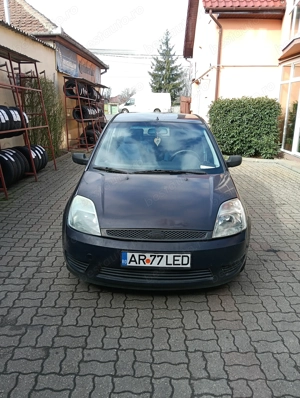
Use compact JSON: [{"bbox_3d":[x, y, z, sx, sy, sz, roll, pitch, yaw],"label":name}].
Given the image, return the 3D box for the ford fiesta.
[{"bbox_3d":[0.086,-0.358,4.106,1.740,1.460,3.920,1,17,1],"label":"ford fiesta"}]

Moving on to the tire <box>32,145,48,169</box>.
[{"bbox_3d":[-2.776,-0.936,7.428,0.630,0.630,0.200,1,17,2],"label":"tire"}]

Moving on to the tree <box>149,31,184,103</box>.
[{"bbox_3d":[2.251,-17.441,43.832,5.700,11.330,5.700,0,17,0],"label":"tree"}]

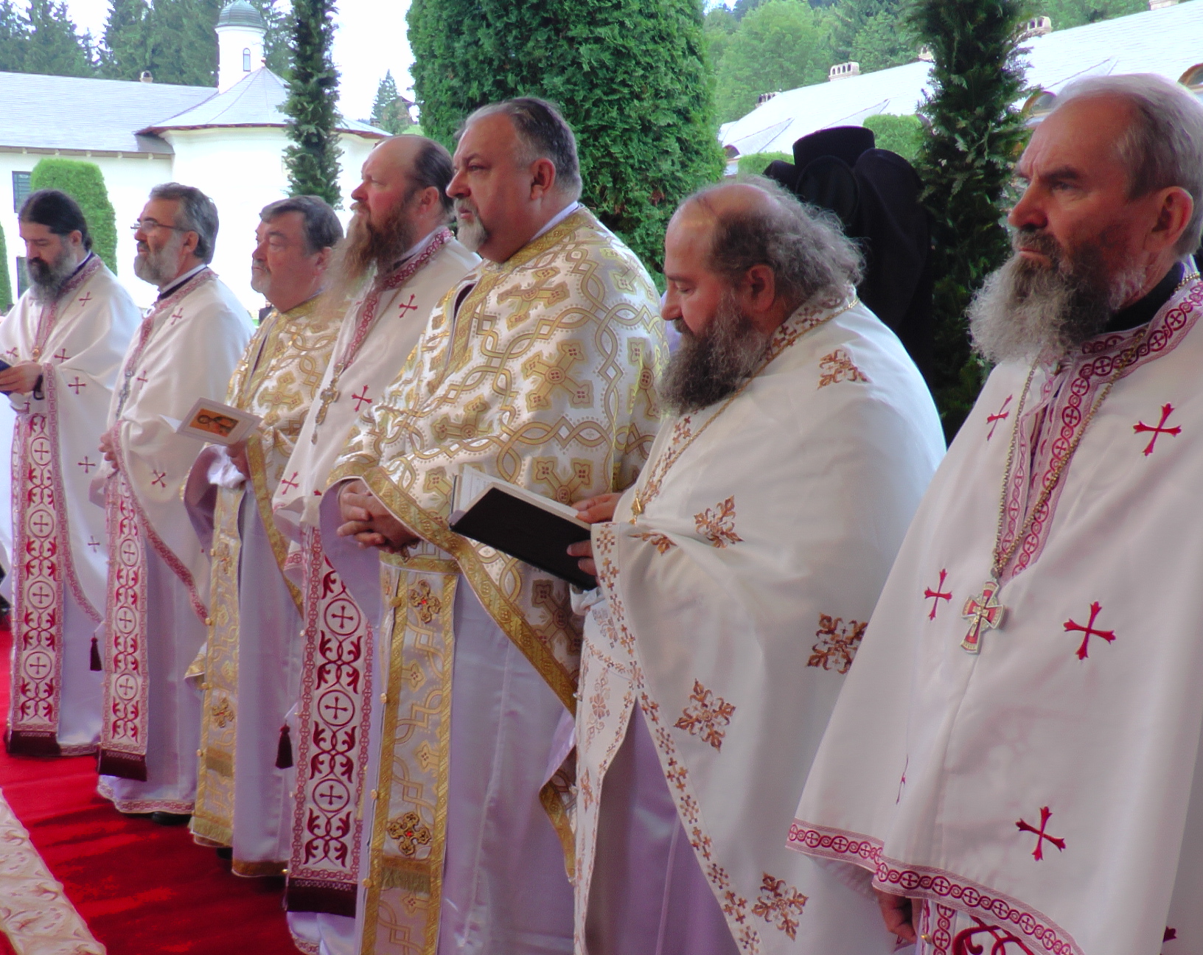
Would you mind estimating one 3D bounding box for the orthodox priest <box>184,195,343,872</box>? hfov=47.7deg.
[{"bbox_3d":[-0.822,0.144,3.466,0.570,1.700,0.470,8,12,41],"label":"orthodox priest"}]

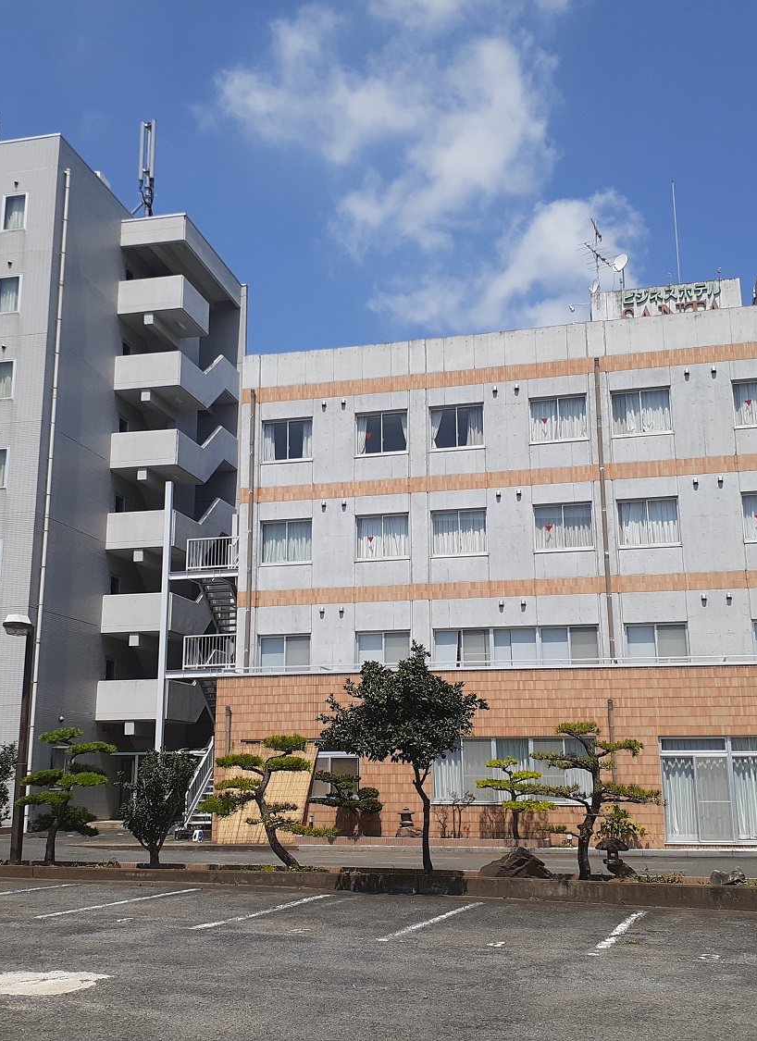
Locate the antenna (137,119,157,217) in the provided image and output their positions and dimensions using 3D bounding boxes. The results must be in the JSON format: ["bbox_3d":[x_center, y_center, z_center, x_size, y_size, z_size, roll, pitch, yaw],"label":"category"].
[{"bbox_3d":[-9.754,-14.712,45.888,0.750,5.007,0.650,-3,-13,12],"label":"antenna"}]

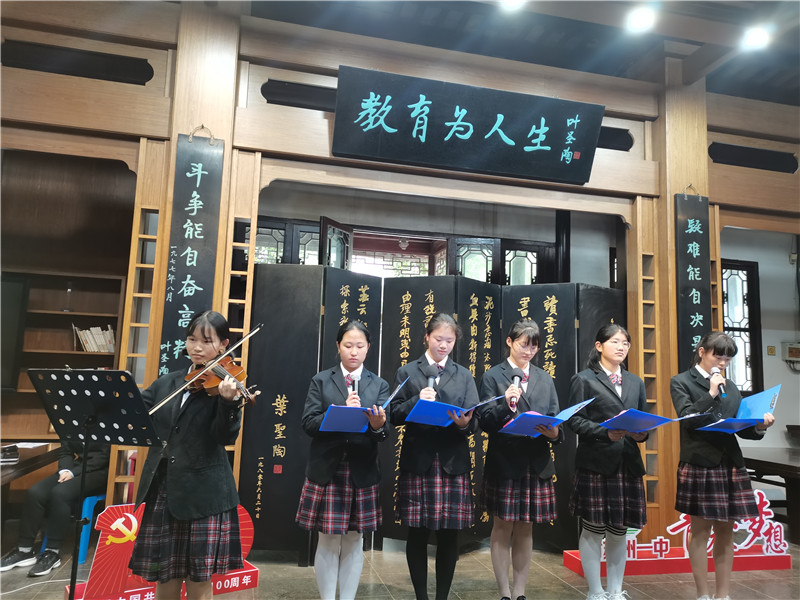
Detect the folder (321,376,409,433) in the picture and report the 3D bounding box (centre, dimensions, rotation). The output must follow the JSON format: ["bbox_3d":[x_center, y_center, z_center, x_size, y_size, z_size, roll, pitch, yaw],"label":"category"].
[{"bbox_3d":[-0.151,0.550,2.923,0.425,0.115,0.310,-17,-26,-27],"label":"folder"}]

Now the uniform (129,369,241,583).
[{"bbox_3d":[-0.930,0.745,2.620,0.470,0.860,0.360,1,-8,9],"label":"uniform"}]

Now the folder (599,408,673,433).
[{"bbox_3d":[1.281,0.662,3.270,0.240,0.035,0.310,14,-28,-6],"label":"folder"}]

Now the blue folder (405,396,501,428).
[{"bbox_3d":[0.285,0.604,3.163,0.440,0.085,0.310,-1,-29,-16],"label":"blue folder"}]

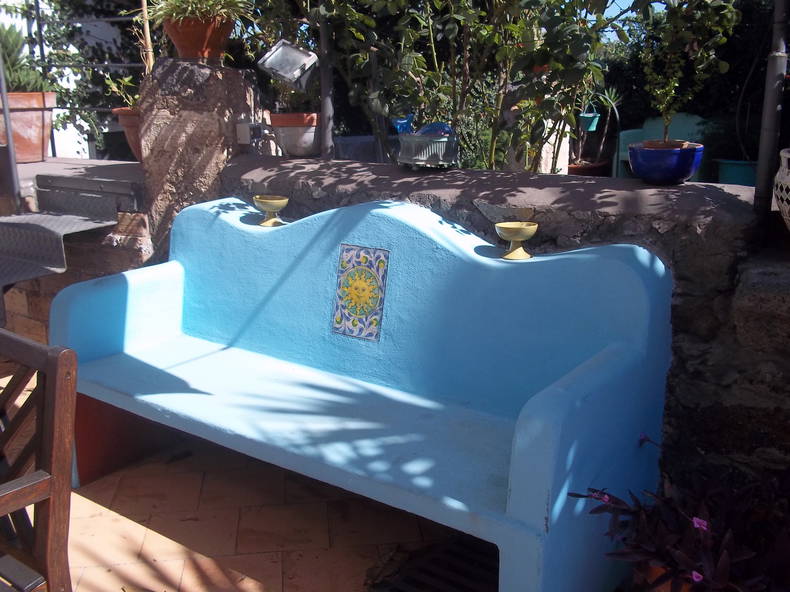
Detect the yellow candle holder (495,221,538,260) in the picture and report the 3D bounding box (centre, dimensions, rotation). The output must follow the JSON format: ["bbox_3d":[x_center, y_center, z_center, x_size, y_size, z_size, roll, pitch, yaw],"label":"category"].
[{"bbox_3d":[0.374,-0.167,2.520,0.130,0.100,0.130,1,14,0],"label":"yellow candle holder"}]

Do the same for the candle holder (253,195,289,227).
[{"bbox_3d":[-0.463,-0.315,3.070,0.131,0.100,0.131,1,14,0],"label":"candle holder"}]

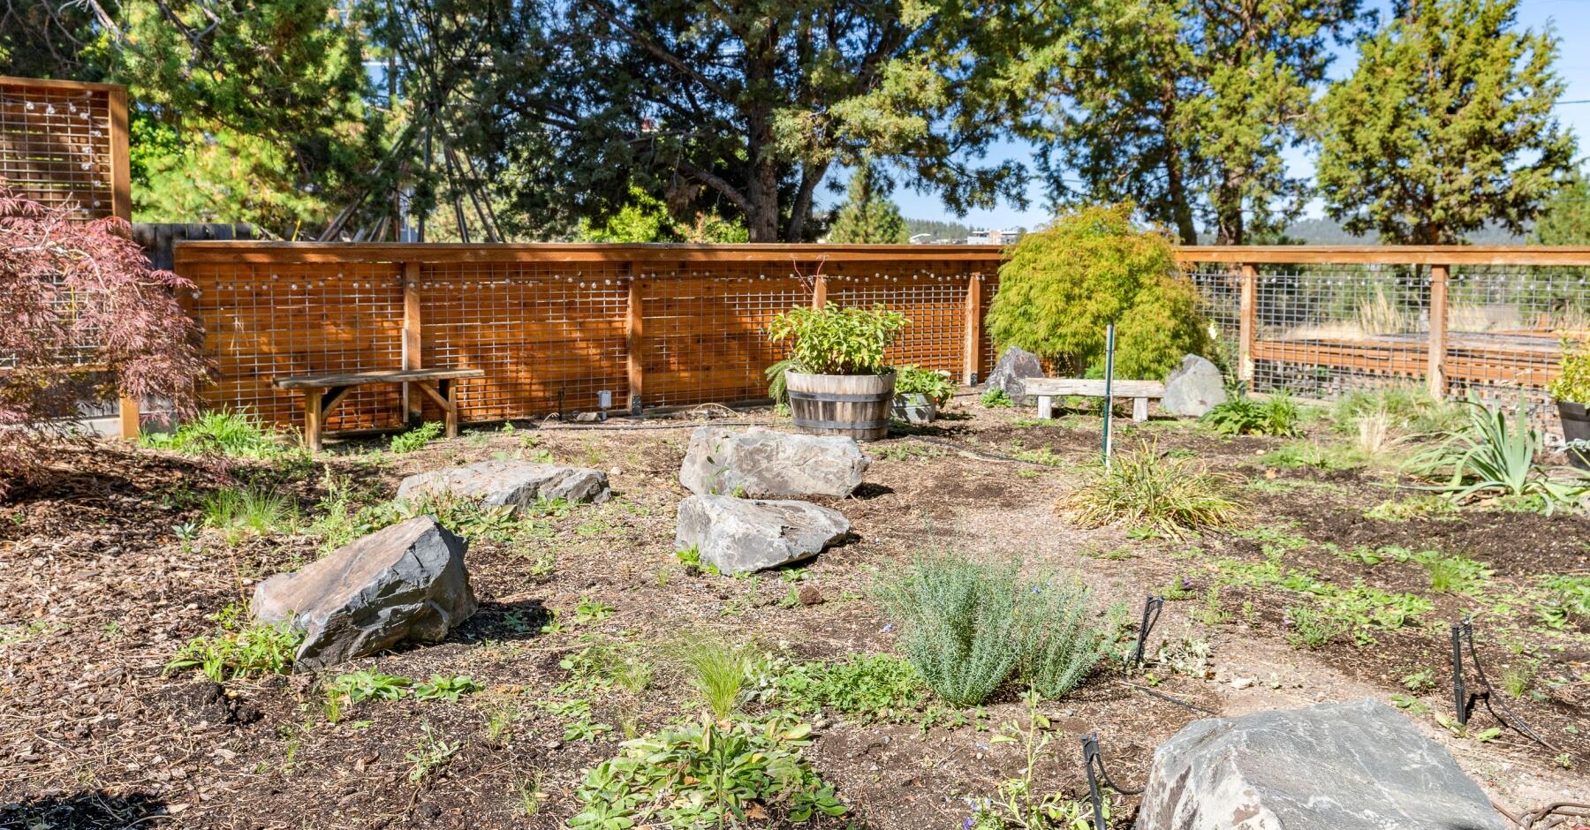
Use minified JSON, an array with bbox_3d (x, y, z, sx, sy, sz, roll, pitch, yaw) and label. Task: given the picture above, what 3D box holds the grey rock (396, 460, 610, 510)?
[{"bbox_3d":[-1.311,0.301,5.180,0.930,0.150,0.450,0,7,-3],"label":"grey rock"}]

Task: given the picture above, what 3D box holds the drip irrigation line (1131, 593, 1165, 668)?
[{"bbox_3d":[0.952,0.585,3.087,0.080,0.200,0.050,2,8,15],"label":"drip irrigation line"}]

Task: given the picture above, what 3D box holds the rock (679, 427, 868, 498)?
[{"bbox_3d":[-0.091,0.212,5.393,0.860,0.265,0.450,0,7,3],"label":"rock"}]

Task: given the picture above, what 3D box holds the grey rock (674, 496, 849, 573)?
[{"bbox_3d":[-0.127,0.404,4.246,0.640,0.220,0.460,-1,7,-8],"label":"grey rock"}]

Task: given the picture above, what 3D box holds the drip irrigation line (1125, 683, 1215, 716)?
[{"bbox_3d":[0.941,0.705,2.894,0.025,0.020,0.257,-6,9,-38],"label":"drip irrigation line"}]

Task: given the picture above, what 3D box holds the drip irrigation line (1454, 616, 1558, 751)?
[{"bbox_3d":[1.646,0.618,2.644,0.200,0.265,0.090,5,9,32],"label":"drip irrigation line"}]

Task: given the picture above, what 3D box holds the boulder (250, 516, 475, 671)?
[{"bbox_3d":[-1.293,0.468,3.419,0.570,0.335,0.470,-5,9,-35],"label":"boulder"}]

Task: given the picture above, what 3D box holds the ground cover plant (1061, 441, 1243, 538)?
[{"bbox_3d":[1.517,0.281,4.842,0.700,0.290,0.640,2,8,16],"label":"ground cover plant"}]

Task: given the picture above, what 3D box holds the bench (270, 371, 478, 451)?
[{"bbox_3d":[-2.367,-0.033,6.554,1.080,0.410,0.300,-4,9,-31],"label":"bench"}]

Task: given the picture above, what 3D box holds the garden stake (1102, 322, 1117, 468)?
[{"bbox_3d":[1.594,-0.100,5.812,0.042,0.760,0.040,2,8,15],"label":"garden stake"}]

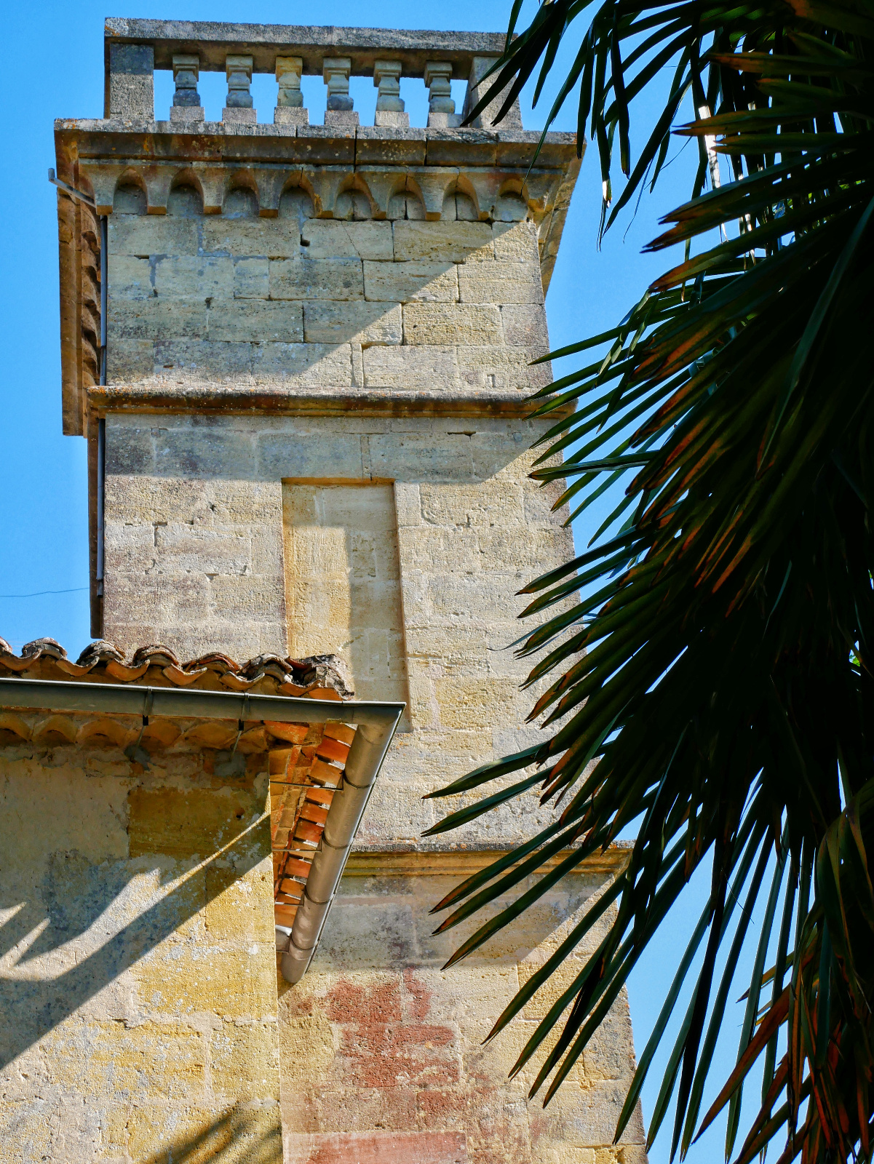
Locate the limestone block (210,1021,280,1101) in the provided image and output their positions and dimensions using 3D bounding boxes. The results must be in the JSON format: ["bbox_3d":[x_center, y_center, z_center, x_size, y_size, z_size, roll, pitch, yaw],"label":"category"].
[{"bbox_3d":[-0.731,1.812,7.434,0.246,0.285,0.320,4,-31,-14],"label":"limestone block"}]

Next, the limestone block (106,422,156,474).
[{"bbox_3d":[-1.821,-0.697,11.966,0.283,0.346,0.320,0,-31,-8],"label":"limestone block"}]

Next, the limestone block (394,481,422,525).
[{"bbox_3d":[-0.182,-0.397,11.983,0.149,0.306,0.240,0,-31,-8],"label":"limestone block"}]

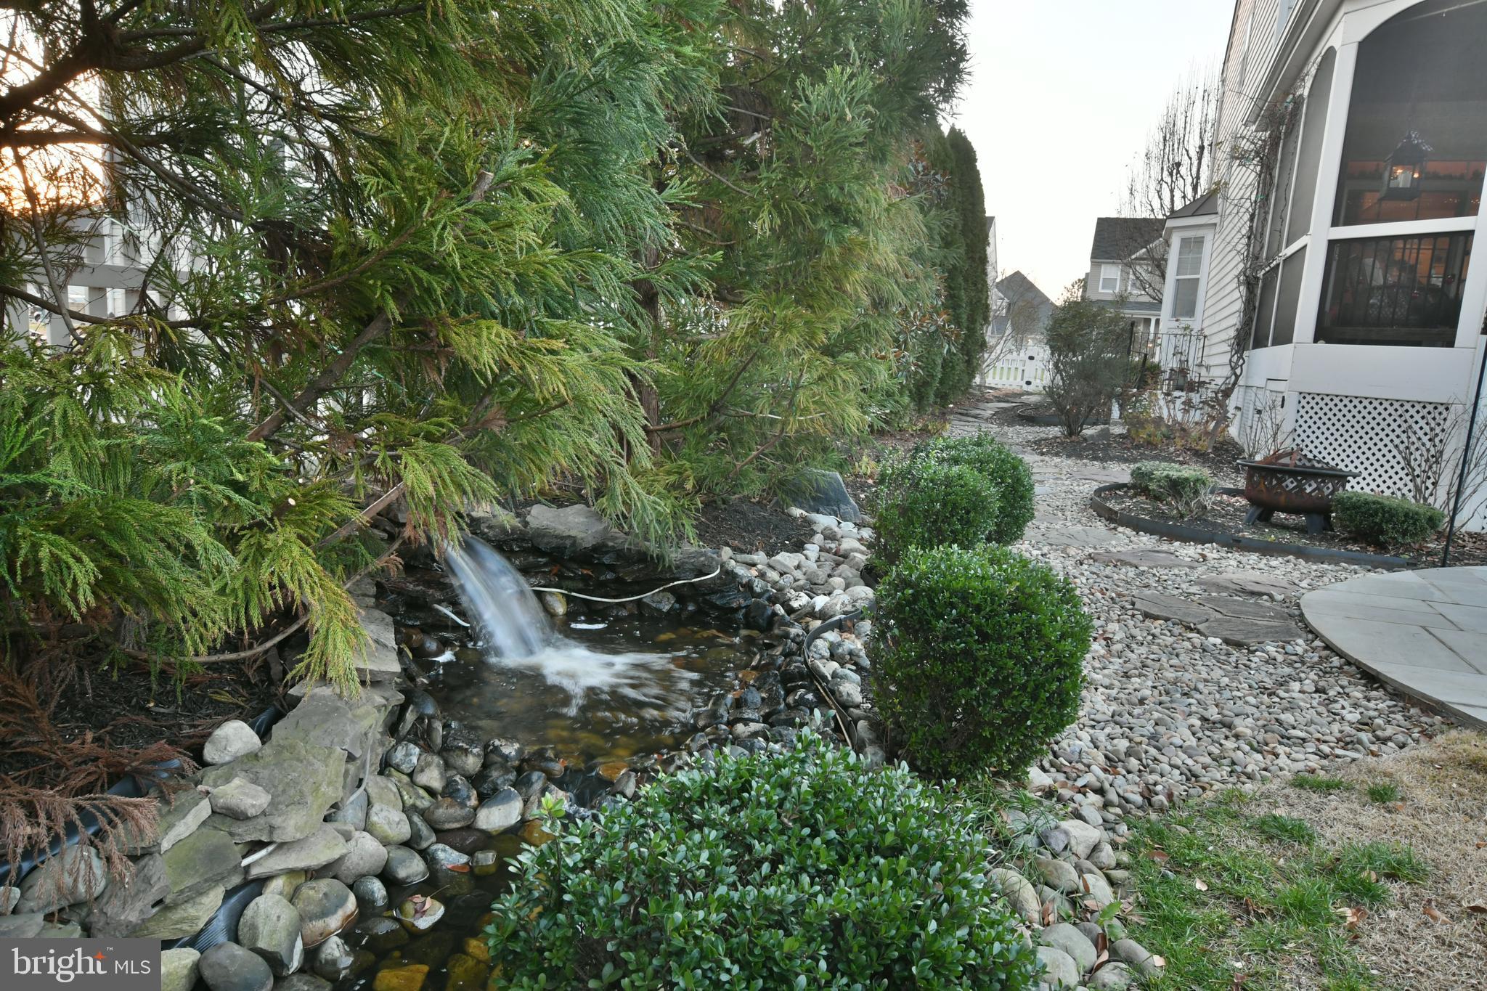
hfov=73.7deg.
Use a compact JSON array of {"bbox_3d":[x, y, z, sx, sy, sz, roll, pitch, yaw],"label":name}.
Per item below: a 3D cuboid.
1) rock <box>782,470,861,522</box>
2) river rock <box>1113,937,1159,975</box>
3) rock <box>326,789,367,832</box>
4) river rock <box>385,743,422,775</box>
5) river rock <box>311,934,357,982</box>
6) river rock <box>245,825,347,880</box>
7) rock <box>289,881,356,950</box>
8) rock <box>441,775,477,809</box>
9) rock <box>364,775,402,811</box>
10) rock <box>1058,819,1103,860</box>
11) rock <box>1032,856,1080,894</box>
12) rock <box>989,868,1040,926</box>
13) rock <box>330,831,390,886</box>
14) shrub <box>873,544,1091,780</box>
[{"bbox_3d":[0.532,0.000,6.832,0.529,0.360,0.288,4,9,5],"label":"rock"},{"bbox_3d":[0.833,0.977,2.099,0.076,0.057,0.113,-1,10,-28],"label":"river rock"},{"bbox_3d":[-1.052,0.838,2.636,0.117,0.099,0.111,0,9,-20],"label":"rock"},{"bbox_3d":[-1.064,0.826,3.103,0.113,0.091,0.105,1,9,-18],"label":"river rock"},{"bbox_3d":[-0.896,1.011,2.162,0.099,0.094,0.096,0,9,-20],"label":"river rock"},{"bbox_3d":[-1.042,0.830,2.313,0.235,0.059,0.197,-1,10,-30],"label":"river rock"},{"bbox_3d":[-1.060,1.063,2.512,0.165,0.154,0.205,-2,9,-23],"label":"rock"},{"bbox_3d":[-0.917,0.963,3.215,0.115,0.105,0.140,0,9,-16],"label":"rock"},{"bbox_3d":[-1.103,0.922,3.038,0.118,0.121,0.162,-1,9,-20],"label":"rock"},{"bbox_3d":[0.872,0.889,2.561,0.114,0.081,0.102,6,9,15],"label":"rock"},{"bbox_3d":[0.757,0.917,2.398,0.127,0.073,0.093,11,11,39],"label":"rock"},{"bbox_3d":[0.626,0.925,2.288,0.088,0.088,0.161,1,9,-18],"label":"rock"},{"bbox_3d":[-1.043,0.979,2.676,0.161,0.131,0.175,-1,9,-22],"label":"rock"},{"bbox_3d":[0.713,0.498,3.039,0.637,0.675,0.637,4,9,0],"label":"shrub"}]

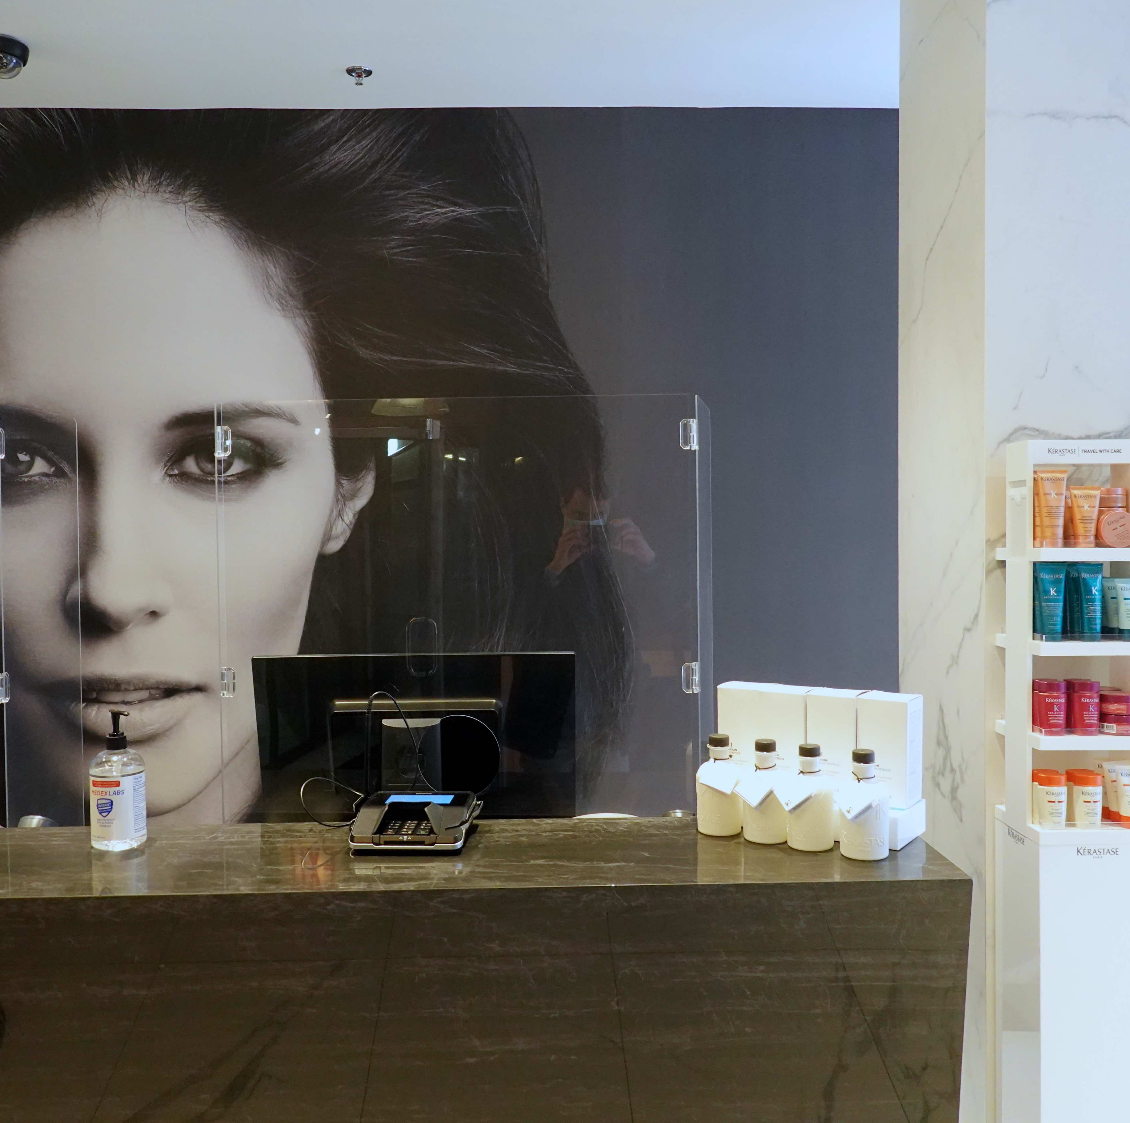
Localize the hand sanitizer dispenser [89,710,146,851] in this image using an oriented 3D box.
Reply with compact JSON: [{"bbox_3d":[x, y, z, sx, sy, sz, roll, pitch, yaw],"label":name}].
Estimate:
[{"bbox_3d":[-0.676,0.327,1.700,0.078,0.202,0.078,1,2,31],"label":"hand sanitizer dispenser"}]

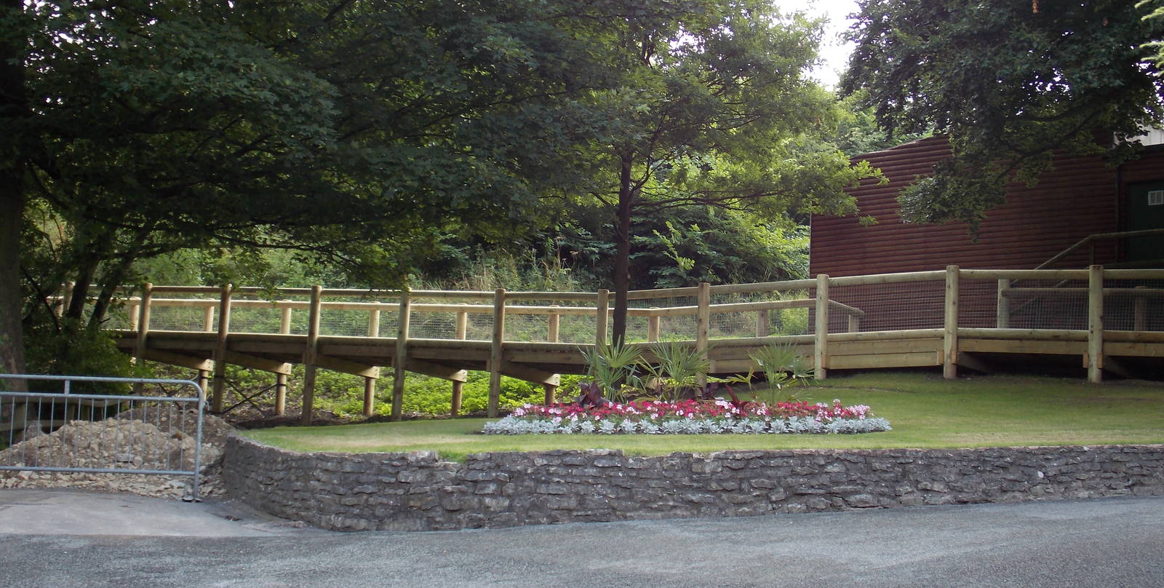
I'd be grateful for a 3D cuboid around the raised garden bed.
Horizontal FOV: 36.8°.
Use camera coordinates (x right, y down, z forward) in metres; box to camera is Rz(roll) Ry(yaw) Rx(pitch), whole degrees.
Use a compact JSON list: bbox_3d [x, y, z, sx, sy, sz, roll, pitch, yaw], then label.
[{"bbox_3d":[0.978,1.146,16.500,3.900,0.330,1.800,0,-1,0],"label":"raised garden bed"}]

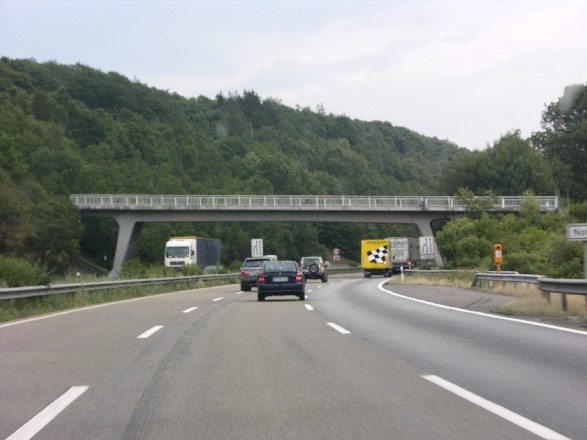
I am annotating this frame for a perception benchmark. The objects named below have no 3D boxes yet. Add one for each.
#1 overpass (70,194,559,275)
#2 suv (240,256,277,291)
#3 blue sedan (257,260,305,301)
[{"bbox_3d":[1.750,1.450,180.500,47.000,7.400,7.500,-1,-1,7],"label":"overpass"},{"bbox_3d":[-1.760,2.860,97.500,1.840,1.720,4.650,-1,-1,2],"label":"suv"},{"bbox_3d":[-0.420,2.160,66.900,1.670,1.440,4.280,-1,-1,1],"label":"blue sedan"}]

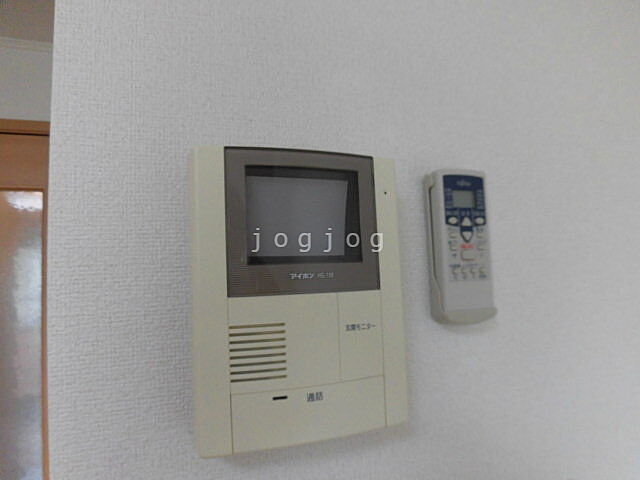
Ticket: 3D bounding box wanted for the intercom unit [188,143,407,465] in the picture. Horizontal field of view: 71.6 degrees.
[{"bbox_3d":[-0.014,0.042,0.358,0.166,0.220,0.042,-1,-5,-21],"label":"intercom unit"}]

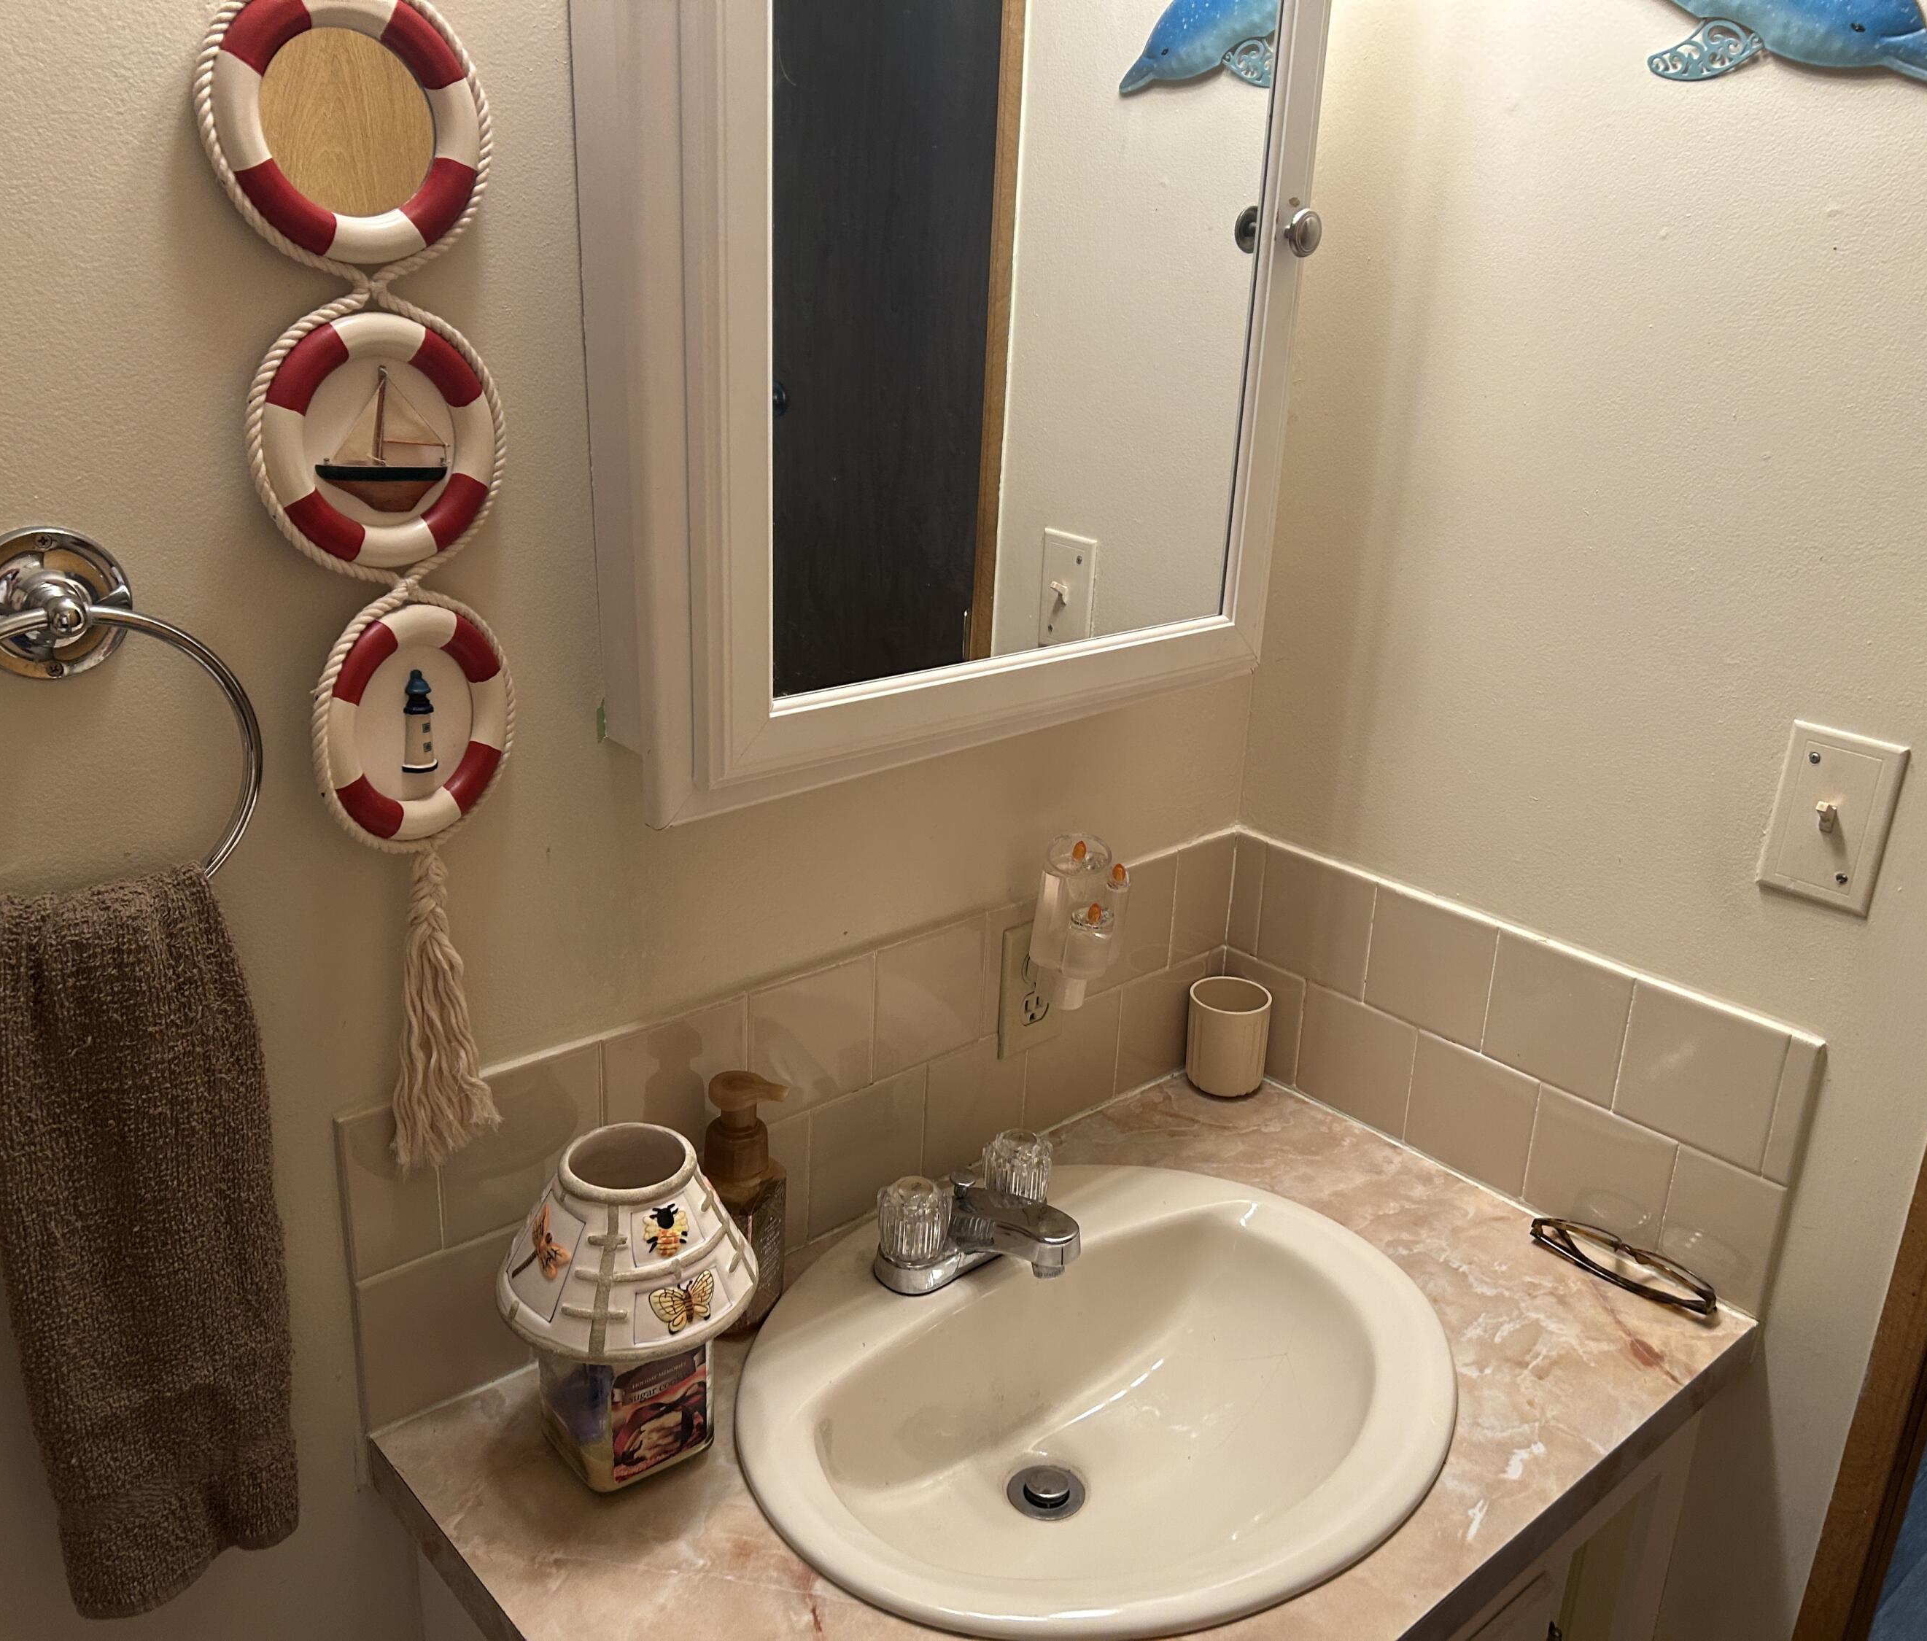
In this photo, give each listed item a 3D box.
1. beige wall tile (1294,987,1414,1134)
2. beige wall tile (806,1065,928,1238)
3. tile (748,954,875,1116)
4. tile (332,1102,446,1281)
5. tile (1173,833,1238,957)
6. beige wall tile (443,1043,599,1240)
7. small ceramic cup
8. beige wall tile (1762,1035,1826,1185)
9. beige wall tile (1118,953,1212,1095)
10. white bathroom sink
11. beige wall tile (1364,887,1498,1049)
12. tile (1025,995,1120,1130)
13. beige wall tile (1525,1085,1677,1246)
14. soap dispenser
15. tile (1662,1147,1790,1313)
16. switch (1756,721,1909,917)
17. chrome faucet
[{"bbox_3d":[0.334,0.203,1.388,0.010,0.106,0.108,-15,26,-40],"label":"beige wall tile"},{"bbox_3d":[-0.074,0.240,1.208,0.108,0.104,0.010,-15,26,-41],"label":"beige wall tile"},{"bbox_3d":[-0.108,0.151,1.141,0.108,0.107,0.010,-15,26,-41],"label":"tile"},{"bbox_3d":[-0.332,0.213,0.955,0.055,0.107,0.010,-15,26,-40],"label":"tile"},{"bbox_3d":[0.203,0.068,1.418,0.075,0.107,0.010,-15,26,-40],"label":"tile"},{"bbox_3d":[-0.269,0.195,0.998,0.108,0.107,0.010,-15,26,-41],"label":"beige wall tile"},{"bbox_3d":[0.231,0.188,1.423,0.071,0.082,0.071,2,19,-1],"label":"small ceramic cup"},{"bbox_3d":[0.566,0.197,1.116,0.010,0.108,0.019,-15,26,-40],"label":"beige wall tile"},{"bbox_3d":[0.169,0.175,1.428,0.108,0.103,0.010,-15,26,-40],"label":"beige wall tile"},{"bbox_3d":[0.090,0.428,1.111,0.510,0.180,0.422,-15,26,-40],"label":"white bathroom sink"},{"bbox_3d":[0.369,0.115,1.296,0.010,0.107,0.108,-14,25,-38],"label":"beige wall tile"},{"bbox_3d":[0.088,0.197,1.358,0.108,0.103,0.010,-15,26,-40],"label":"tile"},{"bbox_3d":[0.471,0.259,1.212,0.010,0.104,0.108,-14,25,-38],"label":"beige wall tile"},{"bbox_3d":[-0.146,0.250,1.087,0.064,0.171,0.056,5,20,6],"label":"soap dispenser"},{"bbox_3d":[0.537,0.286,1.162,0.010,0.103,0.073,-15,26,-39],"label":"tile"},{"bbox_3d":[0.550,0.000,1.049,0.018,0.113,0.071,-15,26,-39],"label":"switch"},{"bbox_3d":[0.026,0.274,1.123,0.155,0.070,0.118,-15,26,-41],"label":"chrome faucet"}]

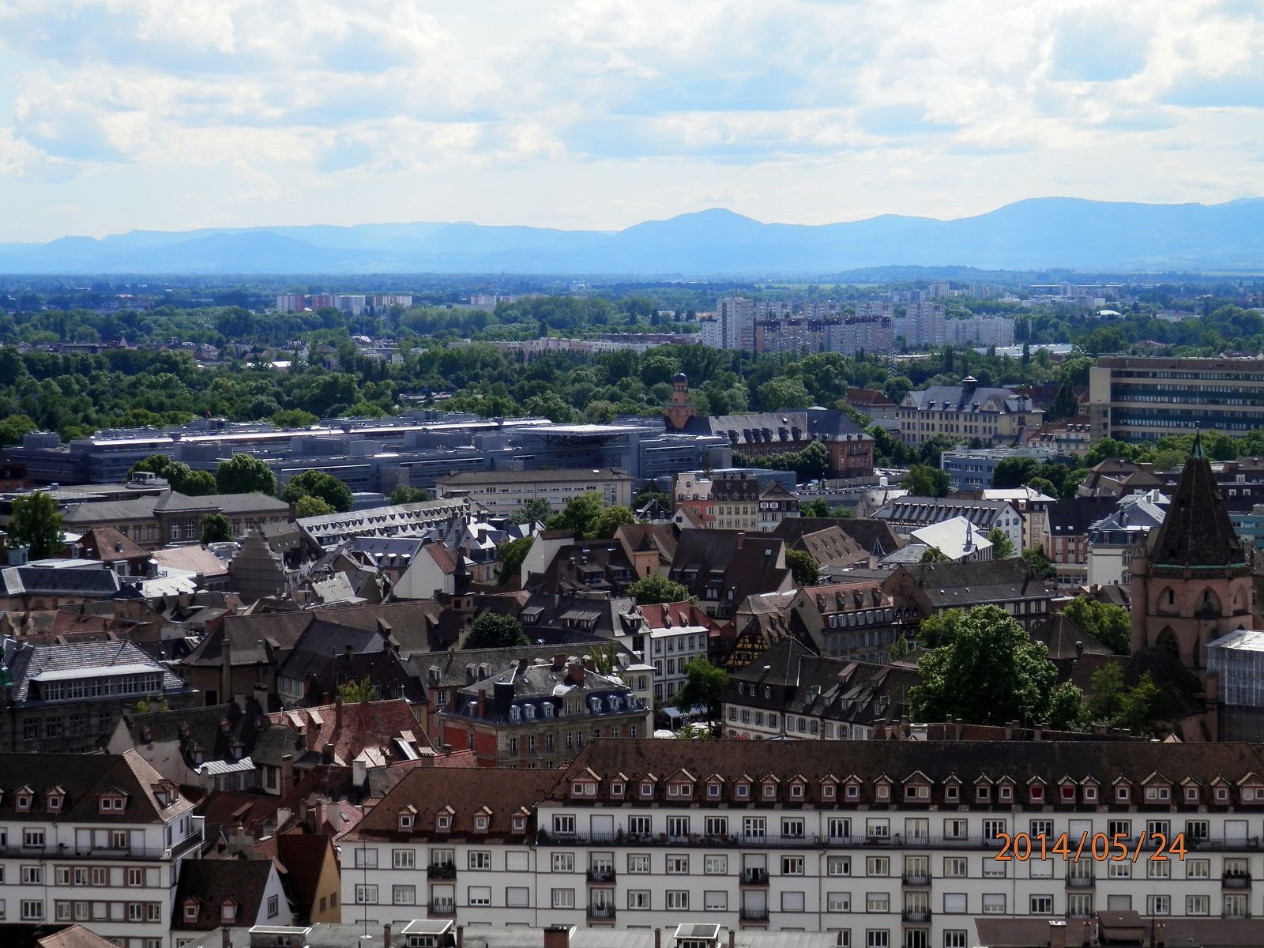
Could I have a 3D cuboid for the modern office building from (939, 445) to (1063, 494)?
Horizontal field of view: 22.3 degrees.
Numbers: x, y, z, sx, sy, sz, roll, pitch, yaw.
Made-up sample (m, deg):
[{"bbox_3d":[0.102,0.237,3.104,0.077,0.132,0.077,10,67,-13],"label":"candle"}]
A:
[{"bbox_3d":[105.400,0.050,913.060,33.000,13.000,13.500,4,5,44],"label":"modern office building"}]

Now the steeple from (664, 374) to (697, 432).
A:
[{"bbox_3d":[15.030,-22.540,1008.590,8.800,18.140,8.800,-3,5,-37],"label":"steeple"}]

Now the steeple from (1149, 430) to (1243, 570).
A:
[{"bbox_3d":[71.600,3.040,406.800,12.200,16.480,12.200,0,4,-1],"label":"steeple"}]

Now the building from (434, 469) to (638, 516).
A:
[{"bbox_3d":[-25.750,6.190,842.450,49.000,13.800,13.500,-1,4,-17],"label":"building"}]

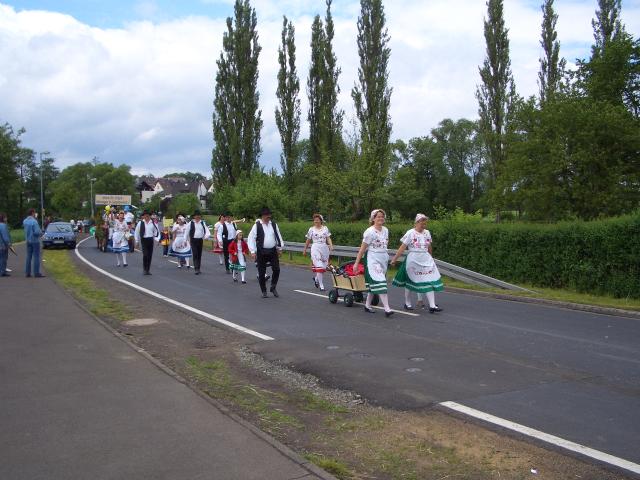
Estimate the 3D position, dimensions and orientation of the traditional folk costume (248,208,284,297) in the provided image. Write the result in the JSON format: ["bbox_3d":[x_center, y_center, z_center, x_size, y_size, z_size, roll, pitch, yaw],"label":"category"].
[{"bbox_3d":[-1.095,0.230,13.250,0.650,1.820,0.450,-1,2,-24],"label":"traditional folk costume"}]

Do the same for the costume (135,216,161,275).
[{"bbox_3d":[-4.817,0.169,18.100,0.650,1.620,0.380,-1,2,-24],"label":"costume"}]

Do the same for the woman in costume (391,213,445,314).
[{"bbox_3d":[1.672,0.382,11.100,0.700,1.660,0.620,-1,2,-33],"label":"woman in costume"}]

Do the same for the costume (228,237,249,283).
[{"bbox_3d":[-1.990,0.476,15.800,0.480,1.120,0.380,-2,2,-28],"label":"costume"}]

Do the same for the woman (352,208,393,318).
[{"bbox_3d":[0.856,0.359,10.550,0.580,1.680,0.500,-2,3,-38],"label":"woman"}]

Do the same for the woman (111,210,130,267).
[{"bbox_3d":[-6.304,-0.038,20.500,0.600,1.720,0.480,-1,2,-20],"label":"woman"}]

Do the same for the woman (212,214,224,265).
[{"bbox_3d":[-3.321,0.123,21.600,0.580,1.460,0.460,-1,2,-24],"label":"woman"}]

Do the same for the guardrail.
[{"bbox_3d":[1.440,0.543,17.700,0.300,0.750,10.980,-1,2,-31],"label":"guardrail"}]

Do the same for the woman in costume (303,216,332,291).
[{"bbox_3d":[-0.054,0.271,14.050,0.600,1.650,0.450,-1,2,-14],"label":"woman in costume"}]

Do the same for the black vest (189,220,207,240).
[{"bbox_3d":[-3.464,-0.269,18.300,0.470,0.570,0.300,-1,2,-18],"label":"black vest"}]

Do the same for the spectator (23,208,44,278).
[{"bbox_3d":[-7.659,0.080,17.300,0.560,1.780,0.450,1,3,43],"label":"spectator"}]

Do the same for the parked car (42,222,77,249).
[{"bbox_3d":[-14.591,-0.252,36.300,1.720,1.400,4.350,-1,2,-19],"label":"parked car"}]

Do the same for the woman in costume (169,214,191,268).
[{"bbox_3d":[-4.398,0.173,20.400,0.700,1.450,0.550,-1,2,-24],"label":"woman in costume"}]

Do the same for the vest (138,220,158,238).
[{"bbox_3d":[-4.783,-0.321,18.100,0.500,0.540,0.300,-1,2,-24],"label":"vest"}]

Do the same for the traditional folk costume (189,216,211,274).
[{"bbox_3d":[-3.417,0.166,18.200,0.620,1.620,0.380,-1,2,-24],"label":"traditional folk costume"}]

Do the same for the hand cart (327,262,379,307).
[{"bbox_3d":[0.613,0.824,11.850,0.570,0.730,0.970,-2,3,-33],"label":"hand cart"}]

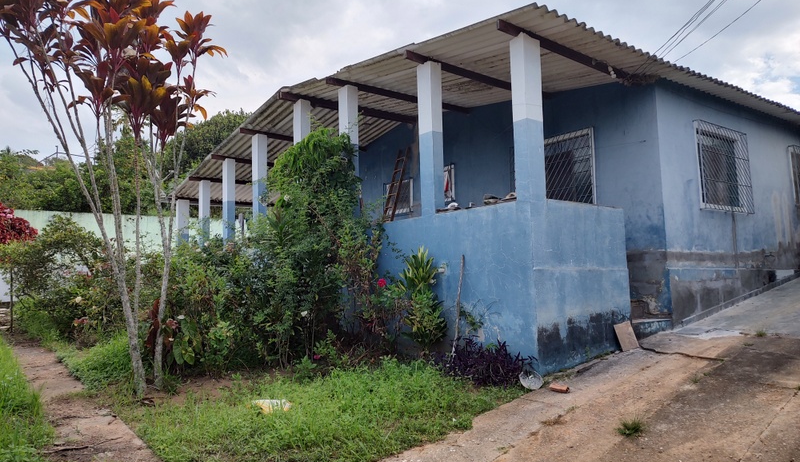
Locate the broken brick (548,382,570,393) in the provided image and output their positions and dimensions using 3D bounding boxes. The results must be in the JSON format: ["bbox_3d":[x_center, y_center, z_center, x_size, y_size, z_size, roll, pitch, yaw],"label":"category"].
[{"bbox_3d":[1.552,1.522,5.380,0.175,0.060,0.110,-7,-2,33],"label":"broken brick"}]

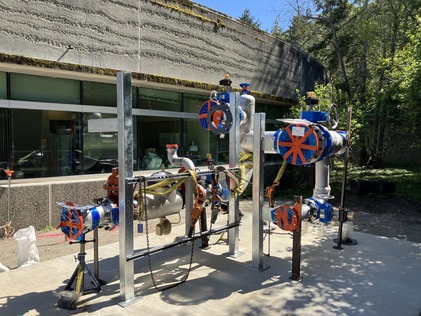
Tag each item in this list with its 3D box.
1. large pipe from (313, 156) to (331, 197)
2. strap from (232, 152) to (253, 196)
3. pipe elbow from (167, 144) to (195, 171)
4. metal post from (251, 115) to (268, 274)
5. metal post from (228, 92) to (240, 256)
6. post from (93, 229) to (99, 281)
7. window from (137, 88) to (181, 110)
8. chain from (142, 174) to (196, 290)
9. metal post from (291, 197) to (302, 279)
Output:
[{"bbox_3d":[1.408,0.246,4.300,0.180,0.530,0.180,3,5,42],"label":"large pipe"},{"bbox_3d":[0.426,0.220,4.530,0.210,0.570,0.190,3,5,42],"label":"strap"},{"bbox_3d":[-0.396,-0.007,4.500,0.400,0.340,0.135,3,5,40],"label":"pipe elbow"},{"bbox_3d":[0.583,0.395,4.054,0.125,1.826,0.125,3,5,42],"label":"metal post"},{"bbox_3d":[0.326,0.215,4.500,0.105,2.127,0.105,3,5,42],"label":"metal post"},{"bbox_3d":[-1.227,1.033,3.661,0.050,0.588,0.050,3,5,42],"label":"post"},{"bbox_3d":[-1.126,-1.313,7.750,0.080,0.460,1.270,3,5,39],"label":"window"},{"bbox_3d":[-0.434,0.773,3.560,0.560,1.130,0.120,-2,5,-37],"label":"chain"},{"bbox_3d":[0.959,0.875,3.771,0.080,0.906,0.080,3,5,42],"label":"metal post"}]

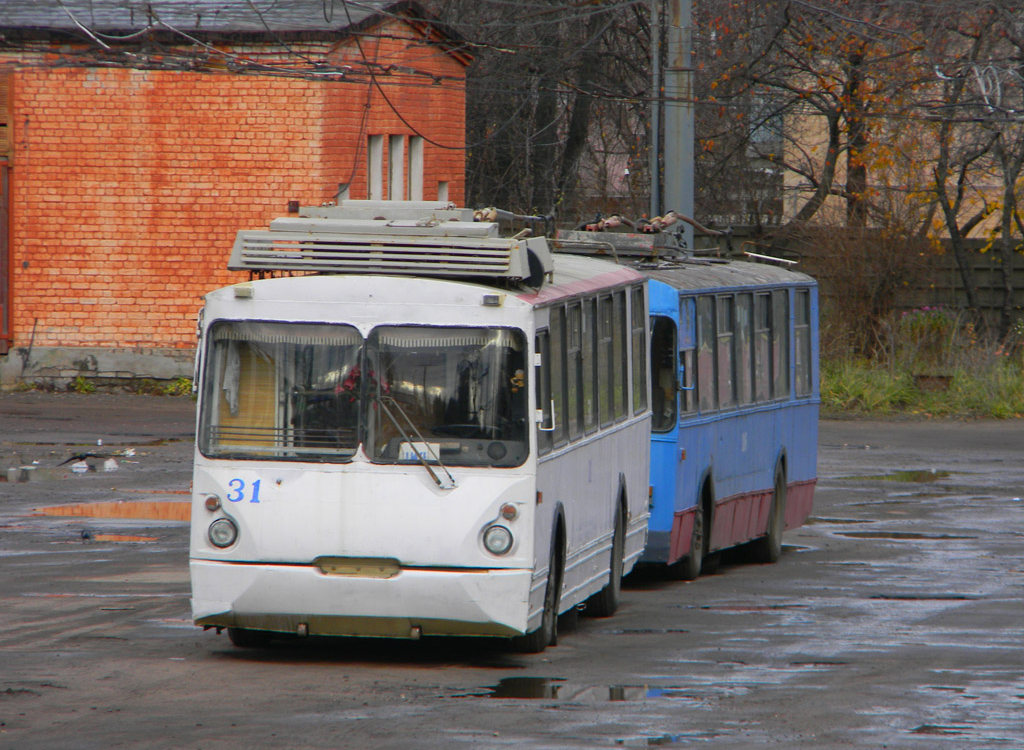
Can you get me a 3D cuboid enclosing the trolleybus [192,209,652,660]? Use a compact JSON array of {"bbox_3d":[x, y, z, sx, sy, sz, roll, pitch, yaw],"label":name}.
[{"bbox_3d":[-0.555,0.300,77.420,2.520,3.300,11.750,1,2,5],"label":"trolleybus"}]

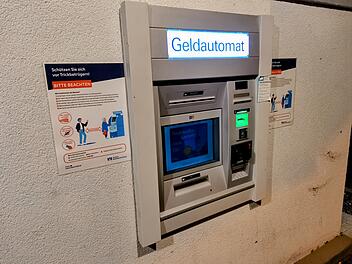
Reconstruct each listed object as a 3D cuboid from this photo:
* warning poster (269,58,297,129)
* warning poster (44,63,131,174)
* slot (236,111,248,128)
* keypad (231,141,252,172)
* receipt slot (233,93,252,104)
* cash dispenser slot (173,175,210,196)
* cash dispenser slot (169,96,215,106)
[{"bbox_3d":[0.646,-0.227,1.625,0.297,0.420,0.008,-10,15,-30],"label":"warning poster"},{"bbox_3d":[-0.328,-0.056,1.046,0.297,0.420,0.008,-10,15,-30],"label":"warning poster"},{"bbox_3d":[0.362,-0.066,1.440,0.080,0.085,0.030,-10,15,-30],"label":"slot"},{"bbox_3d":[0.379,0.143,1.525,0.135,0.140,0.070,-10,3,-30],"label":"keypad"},{"bbox_3d":[0.363,-0.179,1.430,0.127,0.048,0.025,-10,15,-30],"label":"receipt slot"},{"bbox_3d":[0.085,0.276,1.380,0.218,0.052,0.050,-10,15,-30],"label":"cash dispenser slot"},{"bbox_3d":[0.085,-0.151,1.292,0.268,0.022,0.025,-10,15,-30],"label":"cash dispenser slot"}]

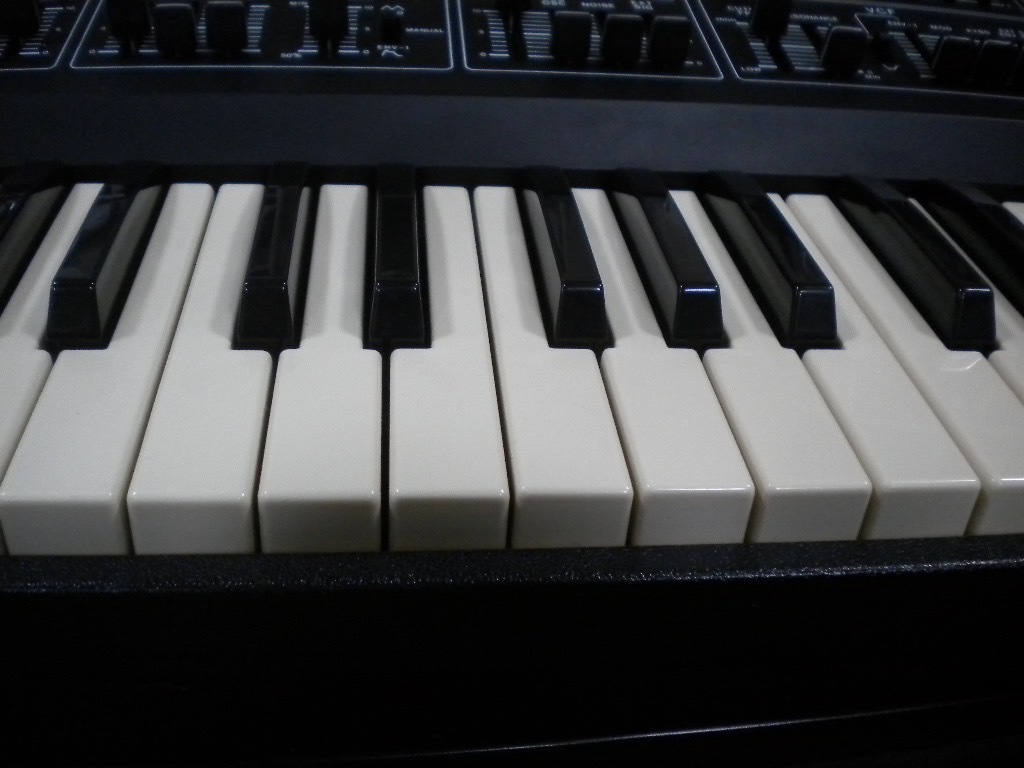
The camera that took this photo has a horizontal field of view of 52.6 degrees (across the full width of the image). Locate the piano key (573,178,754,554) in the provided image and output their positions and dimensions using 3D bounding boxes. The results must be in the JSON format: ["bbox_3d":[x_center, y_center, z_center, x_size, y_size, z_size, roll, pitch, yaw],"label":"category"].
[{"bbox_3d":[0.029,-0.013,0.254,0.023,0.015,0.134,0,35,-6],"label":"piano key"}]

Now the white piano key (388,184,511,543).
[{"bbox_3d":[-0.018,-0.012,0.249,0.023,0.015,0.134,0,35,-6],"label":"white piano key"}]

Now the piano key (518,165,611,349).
[{"bbox_3d":[0.013,-0.036,0.265,0.012,0.012,0.078,0,35,-6],"label":"piano key"}]

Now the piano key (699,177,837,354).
[{"bbox_3d":[0.068,-0.036,0.271,0.012,0.012,0.078,0,35,-6],"label":"piano key"}]

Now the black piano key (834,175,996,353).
[{"bbox_3d":[0.108,-0.036,0.276,0.012,0.012,0.078,0,35,-6],"label":"black piano key"}]

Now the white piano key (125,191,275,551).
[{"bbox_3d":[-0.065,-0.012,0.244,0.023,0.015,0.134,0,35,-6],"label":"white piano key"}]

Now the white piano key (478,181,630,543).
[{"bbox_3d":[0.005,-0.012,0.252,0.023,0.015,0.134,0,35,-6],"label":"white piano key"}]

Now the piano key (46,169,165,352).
[{"bbox_3d":[-0.098,-0.035,0.252,0.012,0.012,0.078,0,35,-6],"label":"piano key"}]

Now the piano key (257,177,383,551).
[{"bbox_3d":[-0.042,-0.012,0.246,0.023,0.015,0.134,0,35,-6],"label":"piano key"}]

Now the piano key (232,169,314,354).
[{"bbox_3d":[-0.057,-0.036,0.257,0.012,0.012,0.078,0,35,-6],"label":"piano key"}]

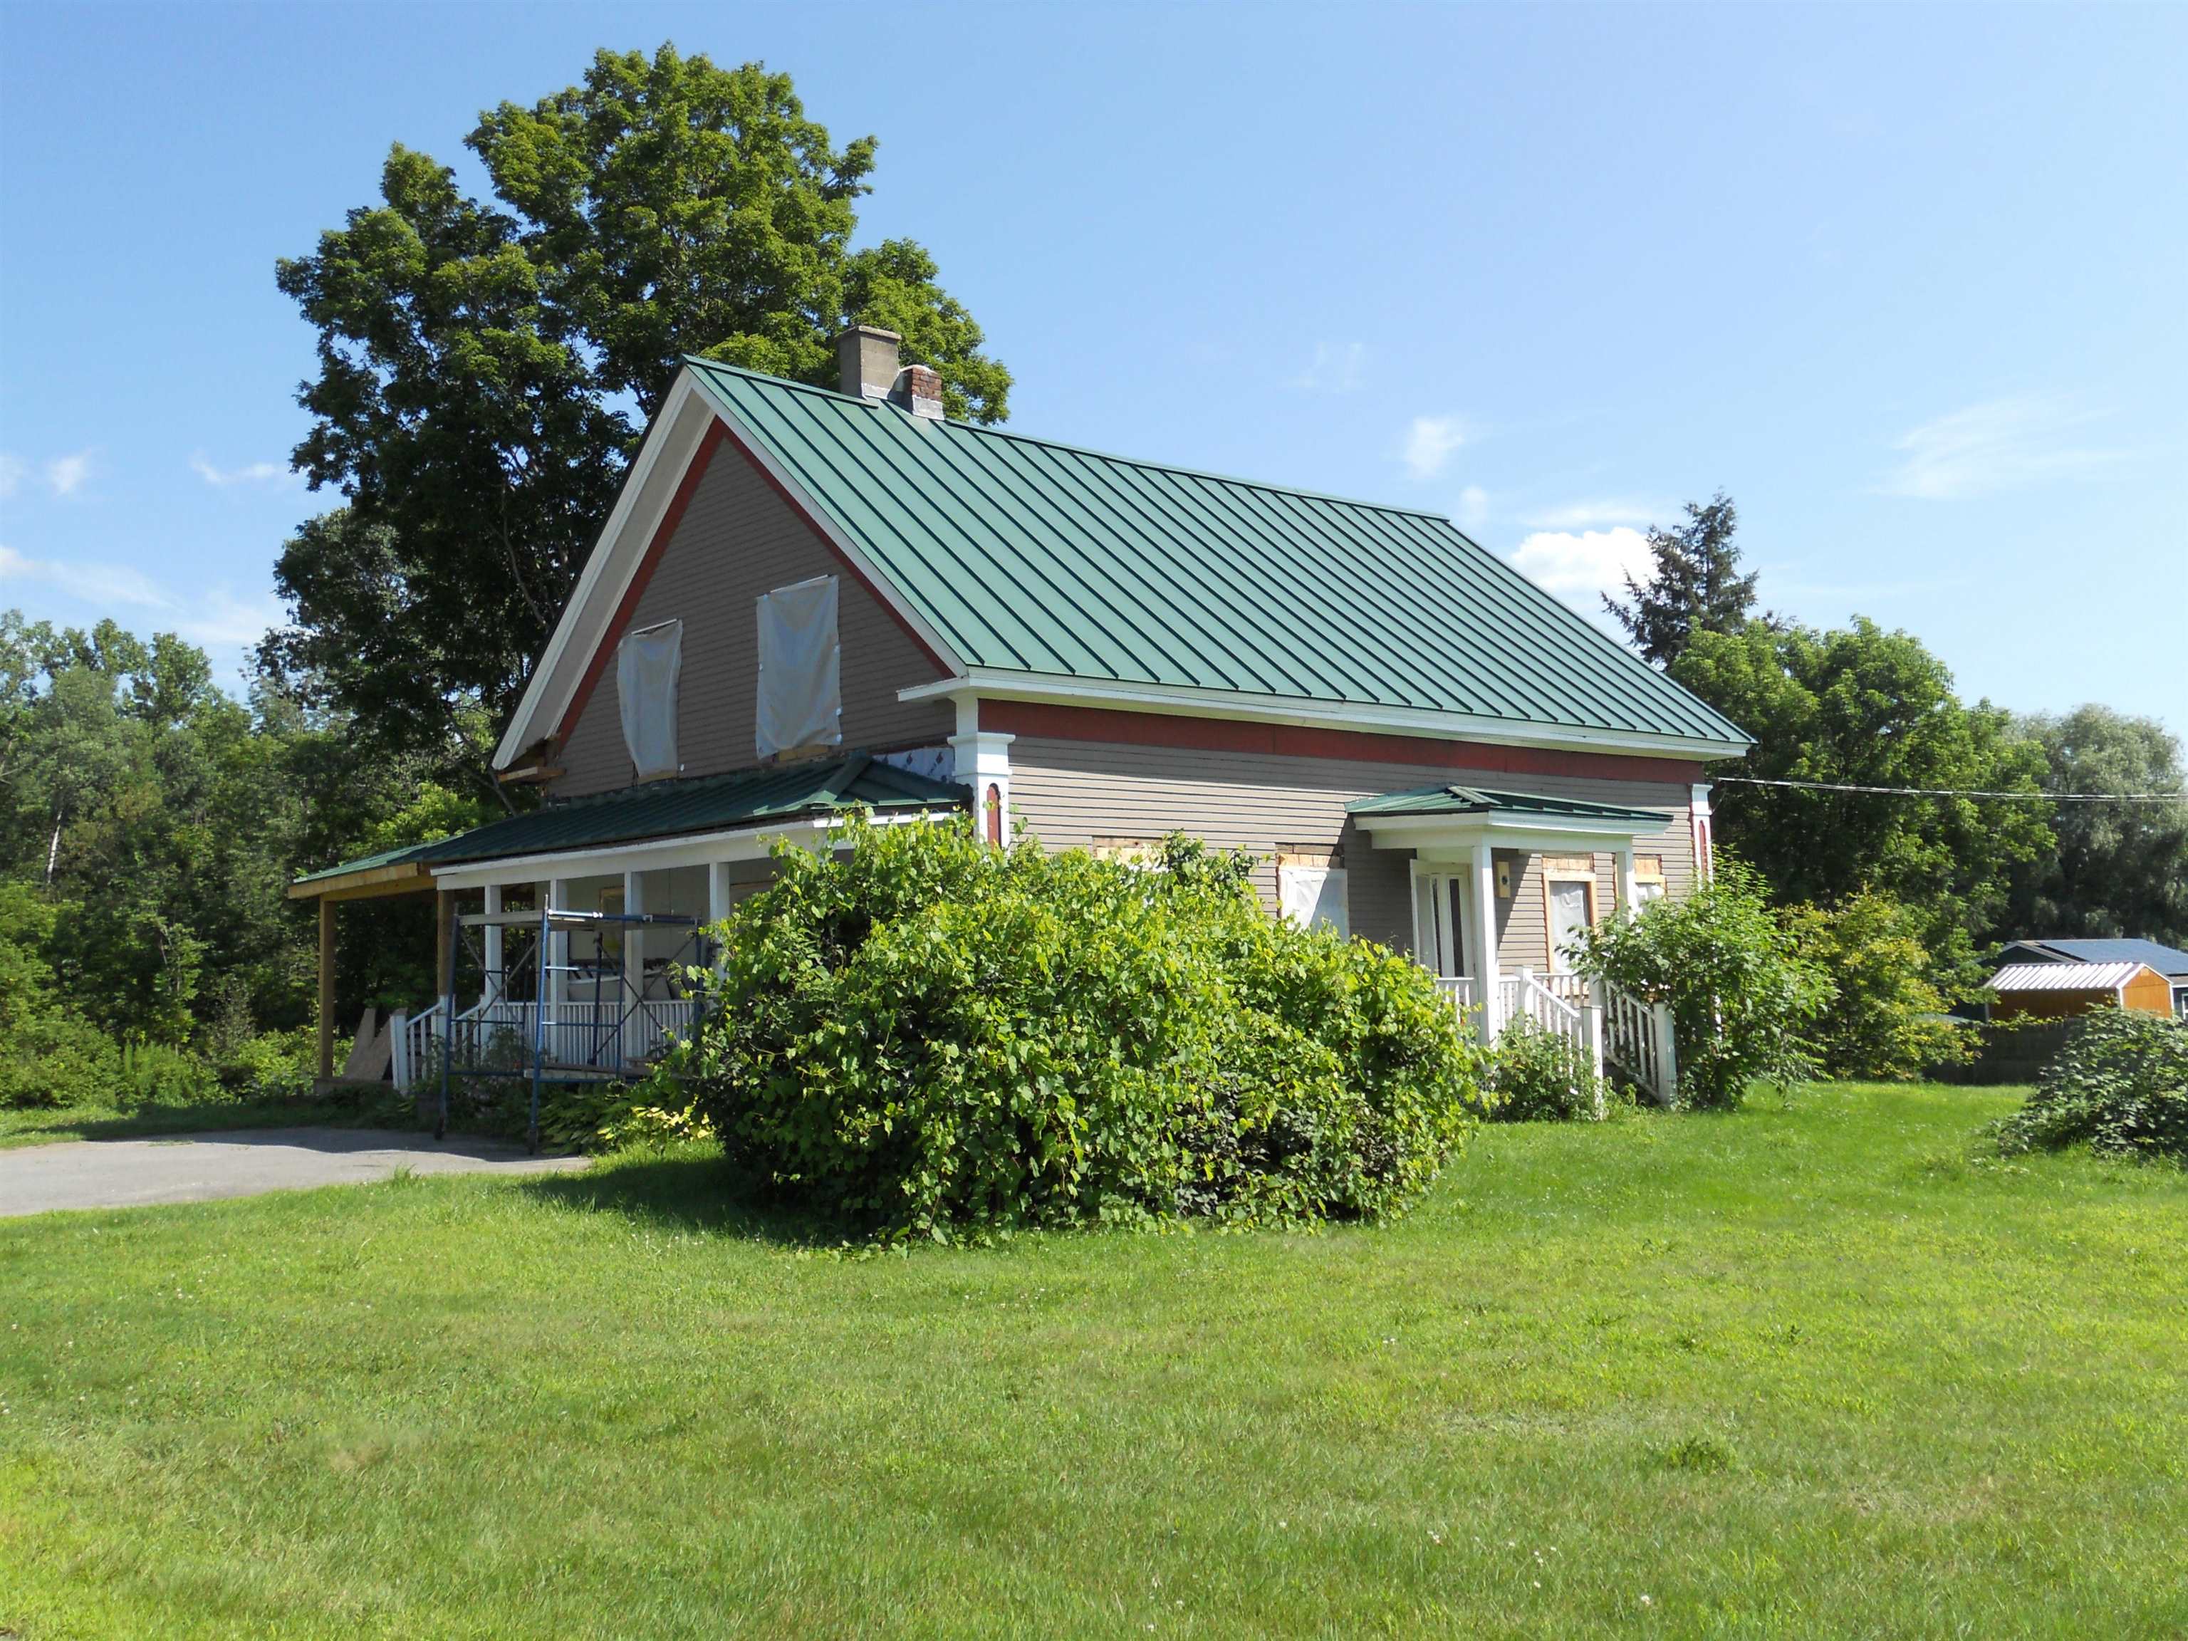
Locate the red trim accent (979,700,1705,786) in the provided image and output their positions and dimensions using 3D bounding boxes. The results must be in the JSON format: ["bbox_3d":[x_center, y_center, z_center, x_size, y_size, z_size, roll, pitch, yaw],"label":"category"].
[{"bbox_3d":[3.816,-0.829,24.438,13.450,0.346,0.055,2,-6,-43],"label":"red trim accent"}]

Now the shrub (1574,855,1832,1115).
[{"bbox_3d":[7.030,1.863,23.400,2.950,2.835,2.600,-3,-5,17],"label":"shrub"}]

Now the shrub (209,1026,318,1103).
[{"bbox_3d":[-11.306,3.288,27.500,1.500,0.970,1.300,0,-5,-22],"label":"shrub"}]

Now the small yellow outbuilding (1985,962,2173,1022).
[{"bbox_3d":[25.400,5.083,52.168,2.500,2.600,3.700,1,-5,-34],"label":"small yellow outbuilding"}]

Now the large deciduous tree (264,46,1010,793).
[{"bbox_3d":[-8.730,-5.094,38.794,14.200,19.960,13.500,-1,-5,-13],"label":"large deciduous tree"}]

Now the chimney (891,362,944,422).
[{"bbox_3d":[-2.203,-5.322,25.358,0.482,0.719,0.419,2,-6,-43],"label":"chimney"}]

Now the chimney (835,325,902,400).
[{"bbox_3d":[-2.814,-5.590,25.300,0.637,1.065,0.519,2,-6,-43],"label":"chimney"}]

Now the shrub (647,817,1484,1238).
[{"bbox_3d":[-0.215,1.381,14.501,5.800,2.756,4.000,-2,-4,-1],"label":"shrub"}]

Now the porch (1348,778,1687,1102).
[{"bbox_3d":[5.245,1.408,23.808,3.831,3.922,2.502,2,-6,-43],"label":"porch"}]

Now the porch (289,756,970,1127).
[{"bbox_3d":[-5.951,1.410,23.449,2.457,3.777,12.240,2,-6,-43],"label":"porch"}]

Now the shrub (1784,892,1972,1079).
[{"bbox_3d":[11.818,2.471,30.500,2.850,2.797,2.700,-4,-5,21],"label":"shrub"}]

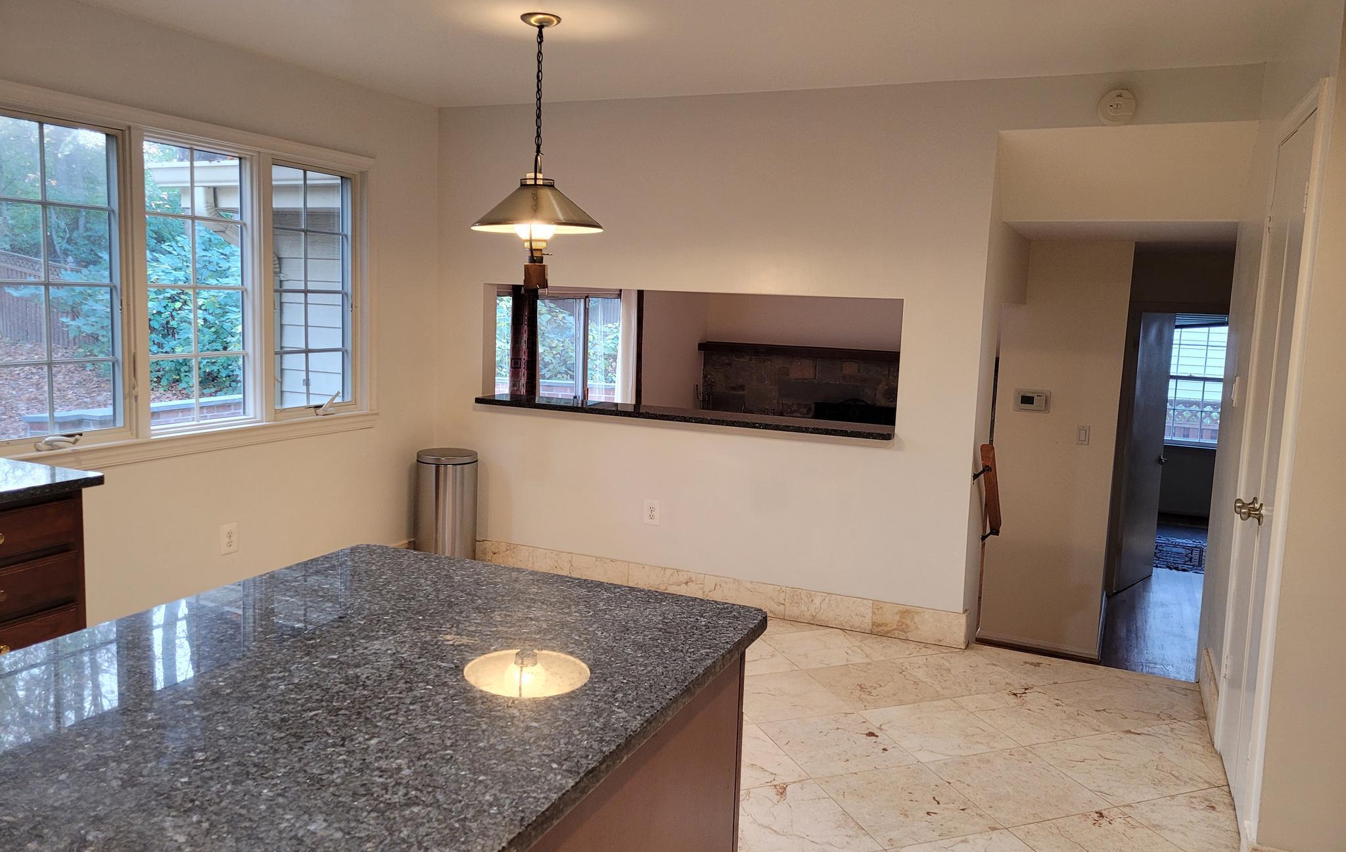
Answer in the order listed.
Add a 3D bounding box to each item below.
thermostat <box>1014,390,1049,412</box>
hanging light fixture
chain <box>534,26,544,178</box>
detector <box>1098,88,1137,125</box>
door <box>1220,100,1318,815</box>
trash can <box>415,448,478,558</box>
[{"bbox_3d":[2.114,-0.145,5.952,0.195,0.134,0.033,5,7,23],"label":"thermostat"},{"bbox_3d":[-0.475,-0.956,3.574,0.462,0.938,0.462,2,7,0],"label":"hanging light fixture"},{"bbox_3d":[-0.469,-1.137,3.553,0.026,0.515,0.026,5,7,23],"label":"chain"},{"bbox_3d":[1.751,-1.256,3.984,0.138,0.138,0.045,5,7,23],"label":"detector"},{"bbox_3d":[1.780,0.141,3.002,0.040,2.014,0.741,5,7,23],"label":"door"},{"bbox_3d":[-1.148,0.477,5.141,0.300,0.678,0.300,1,7,-6],"label":"trash can"}]

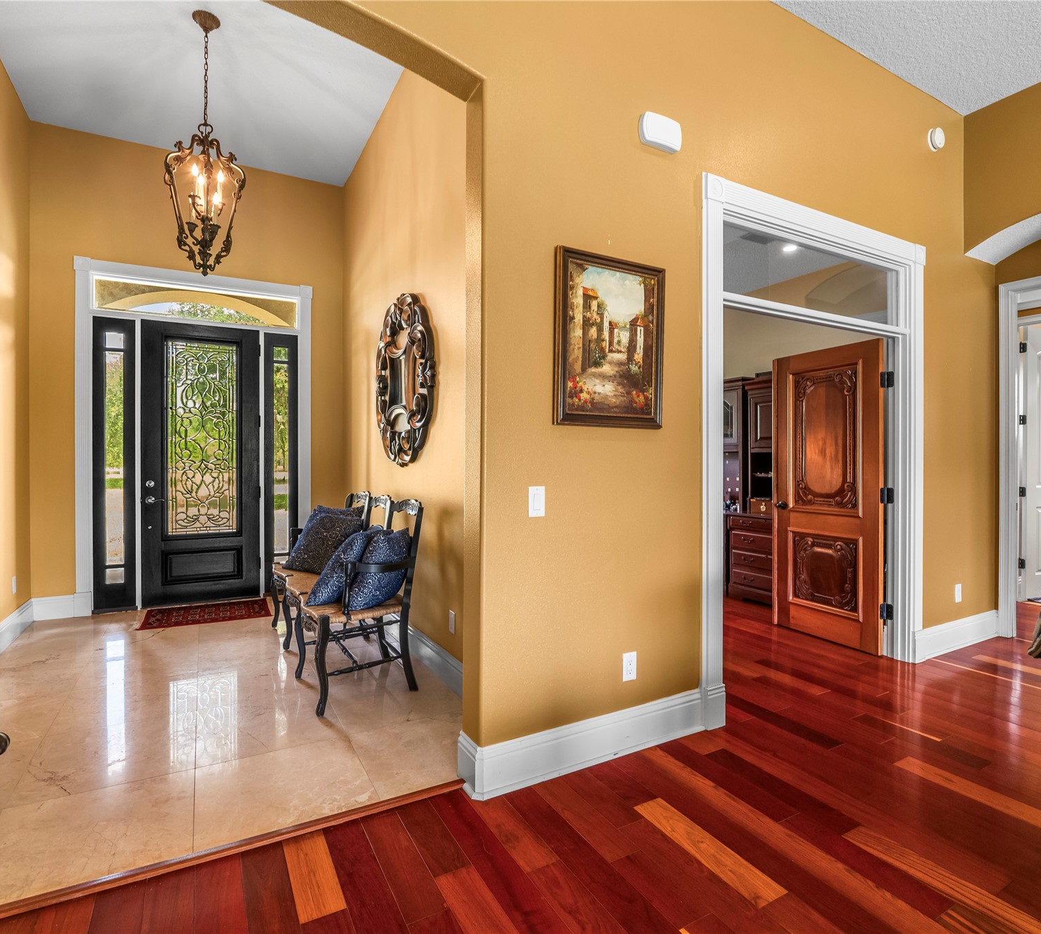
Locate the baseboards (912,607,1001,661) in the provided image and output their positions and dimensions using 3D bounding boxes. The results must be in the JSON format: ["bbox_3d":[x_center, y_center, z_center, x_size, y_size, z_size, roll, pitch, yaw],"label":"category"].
[{"bbox_3d":[2.965,1.122,3.673,1.080,0.204,0.037,0,0,-29],"label":"baseboards"}]

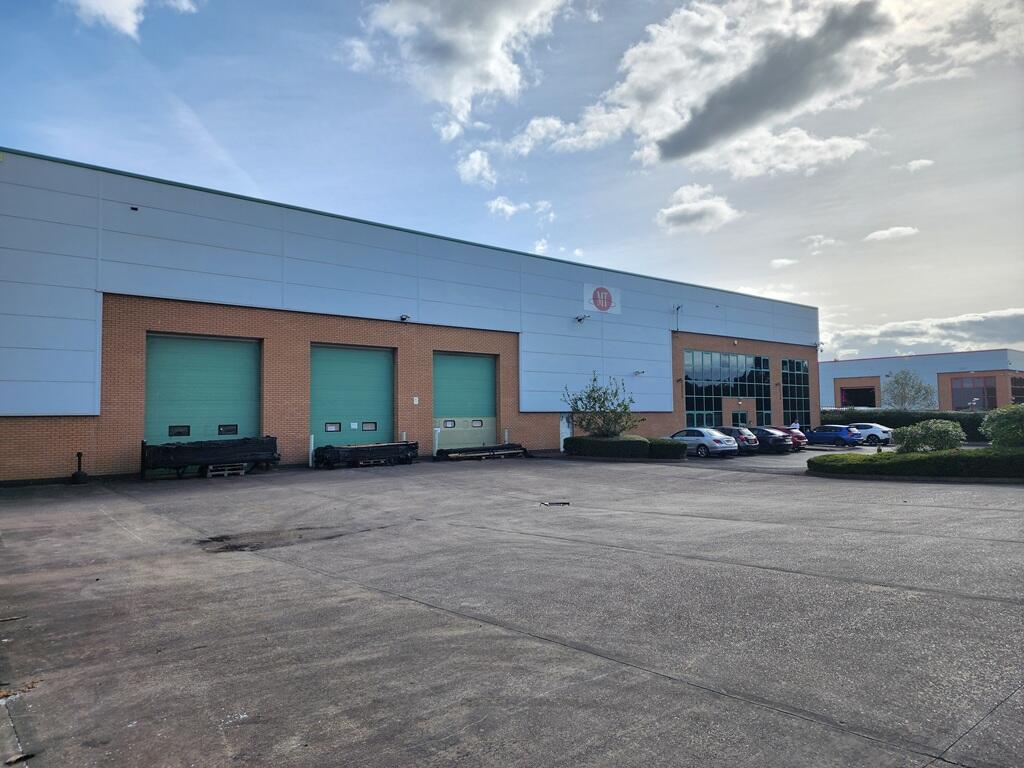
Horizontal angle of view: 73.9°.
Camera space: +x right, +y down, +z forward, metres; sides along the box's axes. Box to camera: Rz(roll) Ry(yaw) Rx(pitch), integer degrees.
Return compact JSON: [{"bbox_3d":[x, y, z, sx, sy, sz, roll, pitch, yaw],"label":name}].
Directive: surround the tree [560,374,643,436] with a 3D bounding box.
[{"bbox_3d":[4.629,1.553,34.701,4.000,4.100,3.800,-1,-3,0],"label":"tree"}]

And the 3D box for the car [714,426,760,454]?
[{"bbox_3d":[11.218,3.036,37.096,1.760,1.480,4.150,2,-4,-40],"label":"car"}]

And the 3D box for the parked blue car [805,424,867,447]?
[{"bbox_3d":[22.164,3.593,47.827,1.800,1.450,4.300,2,-4,-40],"label":"parked blue car"}]

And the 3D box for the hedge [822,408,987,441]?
[{"bbox_3d":[33.157,3.499,57.556,1.600,2.300,14.500,2,-4,-40],"label":"hedge"}]

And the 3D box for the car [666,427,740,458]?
[{"bbox_3d":[9.138,2.941,34.772,1.810,1.430,4.650,2,-4,-40],"label":"car"}]

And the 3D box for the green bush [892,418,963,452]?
[{"bbox_3d":[16.212,2.225,26.543,2.700,1.750,2.600,2,-4,-40],"label":"green bush"}]

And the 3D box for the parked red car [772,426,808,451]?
[{"bbox_3d":[15.282,3.212,40.402,1.780,1.460,4.250,2,-4,-40],"label":"parked red car"}]

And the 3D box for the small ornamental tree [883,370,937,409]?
[{"bbox_3d":[40.857,1.828,70.164,5.400,6.700,5.200,2,-4,-40],"label":"small ornamental tree"}]

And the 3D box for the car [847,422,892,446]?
[{"bbox_3d":[25.426,3.625,50.164,1.860,1.540,4.500,2,-4,-40],"label":"car"}]

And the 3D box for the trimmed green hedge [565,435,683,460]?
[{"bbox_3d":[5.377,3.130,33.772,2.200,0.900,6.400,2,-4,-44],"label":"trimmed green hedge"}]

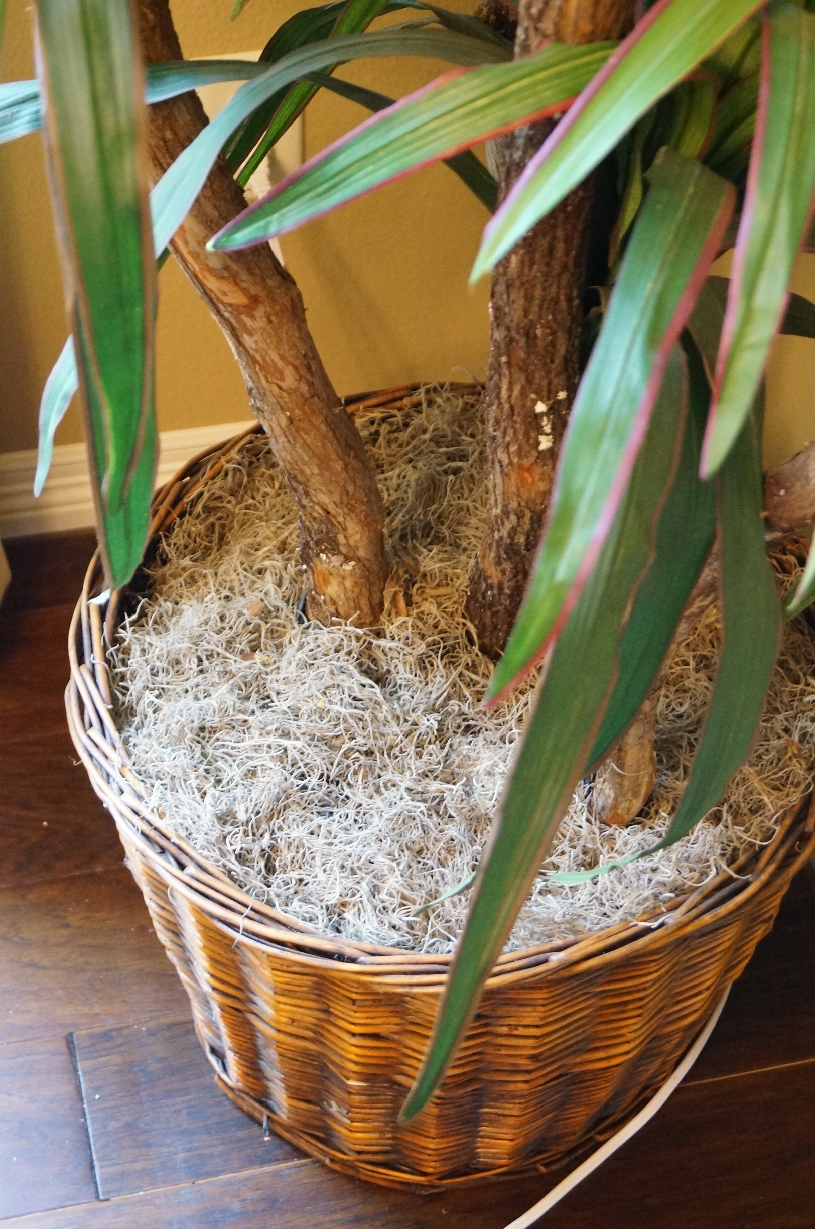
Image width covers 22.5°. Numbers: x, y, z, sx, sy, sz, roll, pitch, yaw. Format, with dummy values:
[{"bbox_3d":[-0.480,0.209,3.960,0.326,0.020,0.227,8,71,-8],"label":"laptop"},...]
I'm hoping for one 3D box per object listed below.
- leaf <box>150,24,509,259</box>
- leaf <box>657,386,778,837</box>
[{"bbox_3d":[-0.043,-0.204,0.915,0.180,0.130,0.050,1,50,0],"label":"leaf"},{"bbox_3d":[0.145,0.004,0.945,0.045,0.280,0.045,4,41,0],"label":"leaf"}]

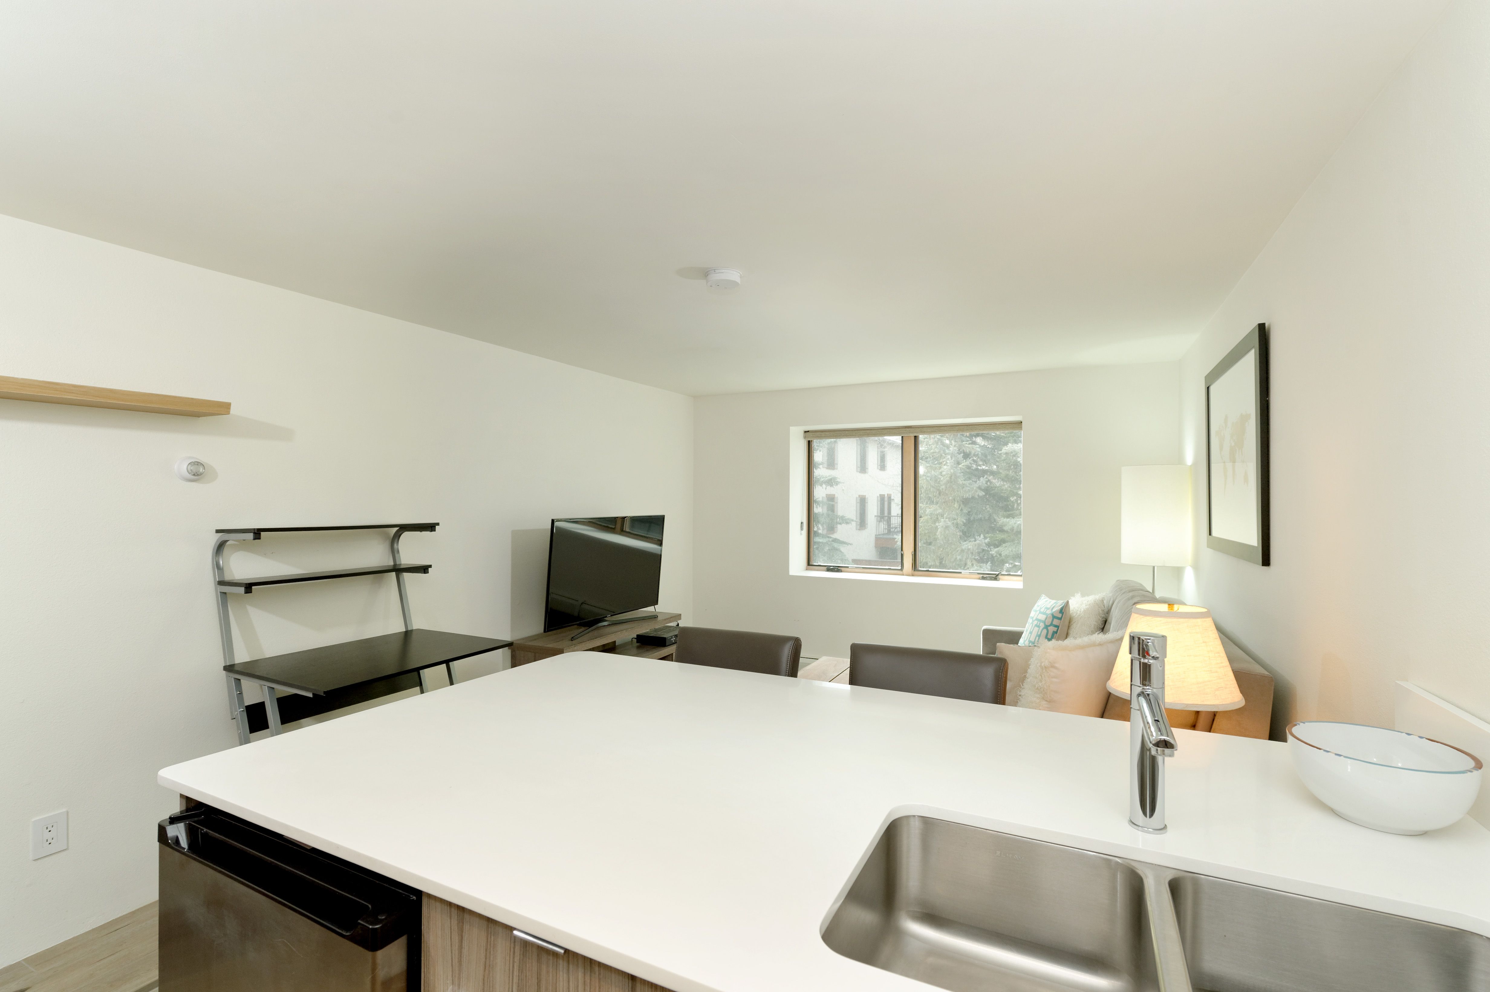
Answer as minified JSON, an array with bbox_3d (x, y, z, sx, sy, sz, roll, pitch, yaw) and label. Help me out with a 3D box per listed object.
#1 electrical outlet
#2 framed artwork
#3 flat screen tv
[{"bbox_3d":[-2.127,1.040,2.028,0.008,0.122,0.077,0,0,27],"label":"electrical outlet"},{"bbox_3d":[1.832,-0.158,2.495,0.026,0.759,1.015,0,0,27],"label":"framed artwork"},{"bbox_3d":[-0.835,0.468,4.092,0.180,0.677,1.105,0,0,27],"label":"flat screen tv"}]

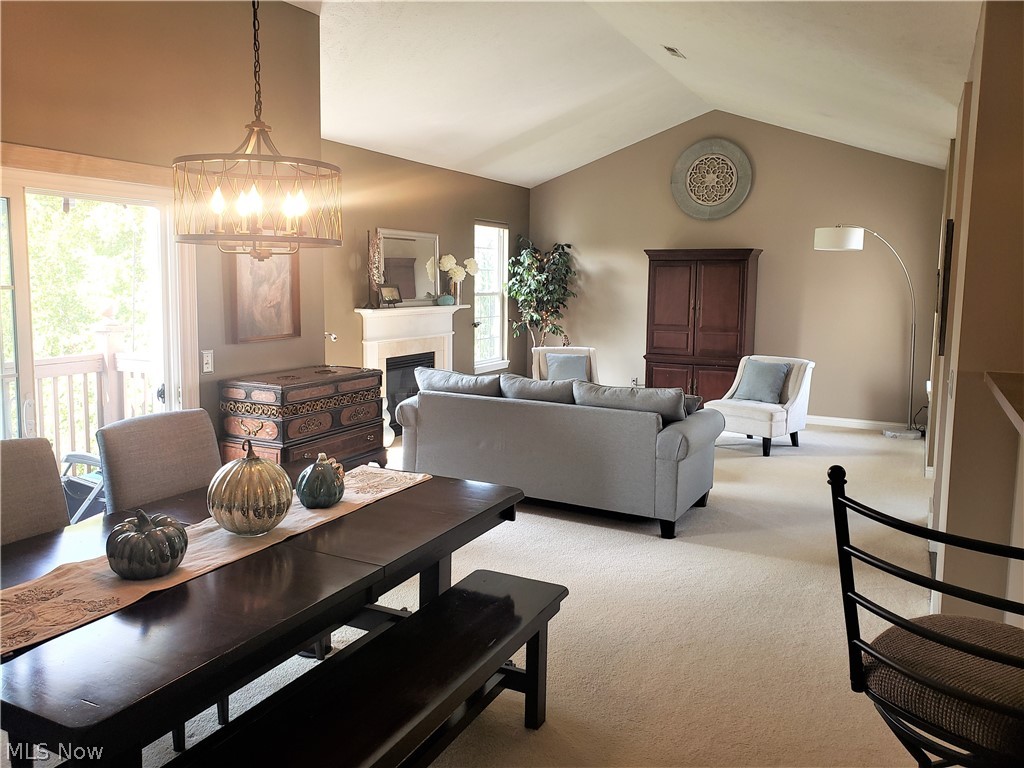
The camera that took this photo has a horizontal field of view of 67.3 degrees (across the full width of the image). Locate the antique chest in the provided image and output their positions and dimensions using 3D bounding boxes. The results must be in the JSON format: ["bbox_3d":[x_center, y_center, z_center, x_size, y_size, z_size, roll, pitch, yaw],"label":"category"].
[{"bbox_3d":[-1.195,0.452,4.506,0.520,1.015,0.840,5,9,27],"label":"antique chest"}]

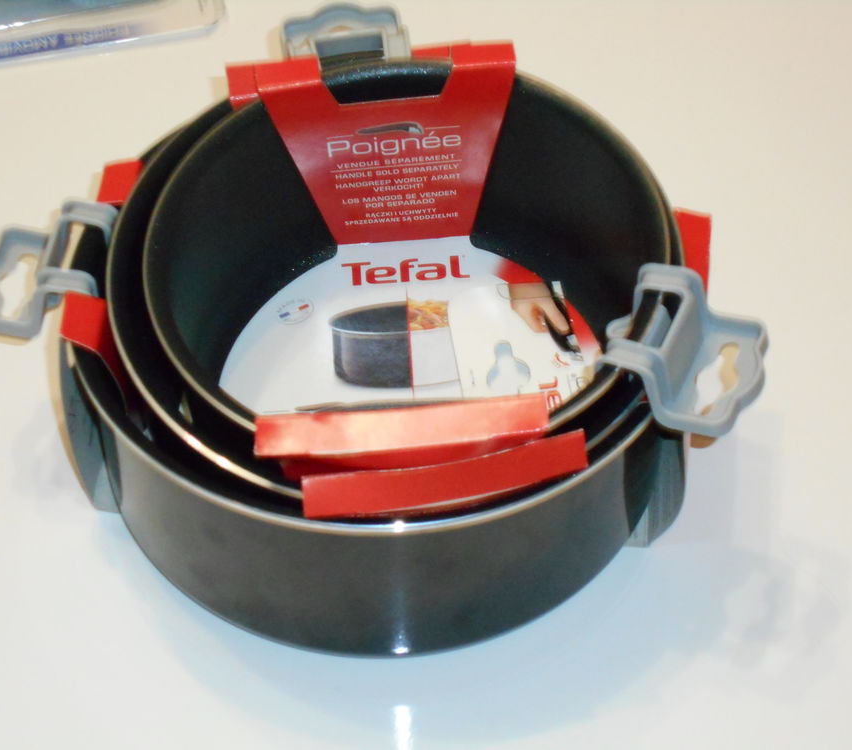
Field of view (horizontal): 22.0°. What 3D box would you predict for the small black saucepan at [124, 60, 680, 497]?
[{"bbox_3d":[-0.005,-0.016,0.709,0.163,0.077,0.163,-1,52,2],"label":"small black saucepan"}]

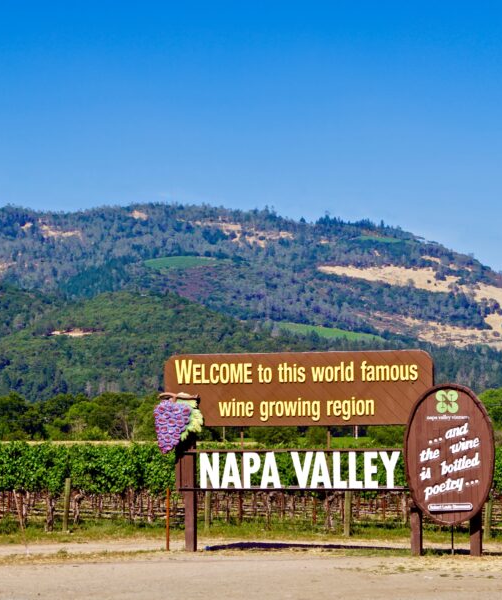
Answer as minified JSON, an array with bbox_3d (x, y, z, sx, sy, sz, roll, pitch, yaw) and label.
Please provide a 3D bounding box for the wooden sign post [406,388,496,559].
[{"bbox_3d":[4.190,3.574,43.085,1.916,3.583,0.400,-2,-4,17],"label":"wooden sign post"}]

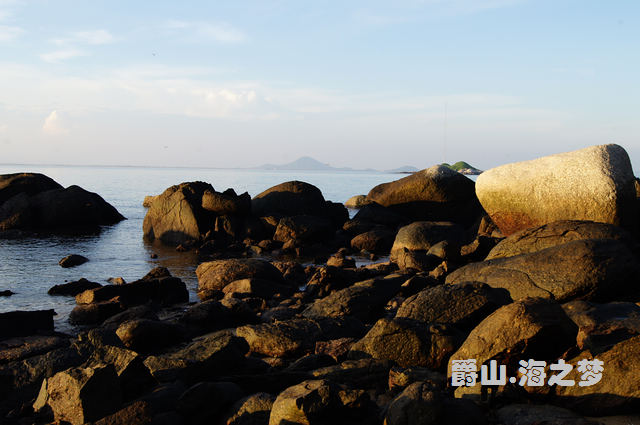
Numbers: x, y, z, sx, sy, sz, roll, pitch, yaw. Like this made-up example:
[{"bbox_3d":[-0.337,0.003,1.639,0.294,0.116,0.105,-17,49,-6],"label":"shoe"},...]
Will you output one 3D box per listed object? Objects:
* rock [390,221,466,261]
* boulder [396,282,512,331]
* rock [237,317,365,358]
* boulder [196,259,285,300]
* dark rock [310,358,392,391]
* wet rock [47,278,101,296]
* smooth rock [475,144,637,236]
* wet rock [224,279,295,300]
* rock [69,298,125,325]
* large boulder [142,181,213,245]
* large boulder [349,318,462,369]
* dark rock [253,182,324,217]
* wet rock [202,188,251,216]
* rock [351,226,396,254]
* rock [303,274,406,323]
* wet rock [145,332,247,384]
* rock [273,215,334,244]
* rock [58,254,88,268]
[{"bbox_3d":[2.733,0.724,18.800,1.880,1.024,1.410,2,3,15],"label":"rock"},{"bbox_3d":[1.605,1.137,9.000,1.393,0.529,0.975,2,3,15],"label":"boulder"},{"bbox_3d":[-0.183,1.173,7.000,1.150,0.350,0.700,1,3,-5],"label":"rock"},{"bbox_3d":[-1.353,1.160,12.900,1.516,0.686,1.137,2,3,15],"label":"boulder"},{"bbox_3d":[0.263,1.351,6.200,0.674,0.210,0.506,2,3,10],"label":"dark rock"},{"bbox_3d":[-3.803,1.167,11.600,0.780,0.230,0.500,1,3,0],"label":"wet rock"},{"bbox_3d":[5.096,-0.464,16.200,3.308,2.013,2.150,2,3,18],"label":"smooth rock"},{"bbox_3d":[-0.990,1.264,12.200,1.211,0.321,0.727,2,3,15],"label":"wet rock"},{"bbox_3d":[-2.877,1.275,9.600,0.650,0.270,0.500,1,3,0],"label":"rock"},{"bbox_3d":[-3.795,0.000,20.000,1.800,1.700,1.600,1,3,0],"label":"large boulder"},{"bbox_3d":[0.757,1.159,6.600,0.950,0.400,0.720,1,3,0],"label":"large boulder"},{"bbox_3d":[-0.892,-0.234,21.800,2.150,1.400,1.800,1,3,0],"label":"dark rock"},{"bbox_3d":[-2.857,-0.308,22.800,1.439,0.848,1.008,2,3,10],"label":"wet rock"},{"bbox_3d":[1.511,0.759,20.300,1.339,0.739,1.004,2,3,15],"label":"rock"},{"bbox_3d":[0.416,1.038,9.000,1.200,0.460,0.800,0,4,-20],"label":"rock"},{"bbox_3d":[-1.035,1.197,6.200,0.850,0.360,0.600,0,3,-15],"label":"wet rock"},{"bbox_3d":[-0.460,0.447,19.600,1.500,0.780,1.200,1,3,0],"label":"rock"},{"bbox_3d":[-5.618,1.116,17.000,0.642,0.306,0.449,1,3,0],"label":"rock"}]

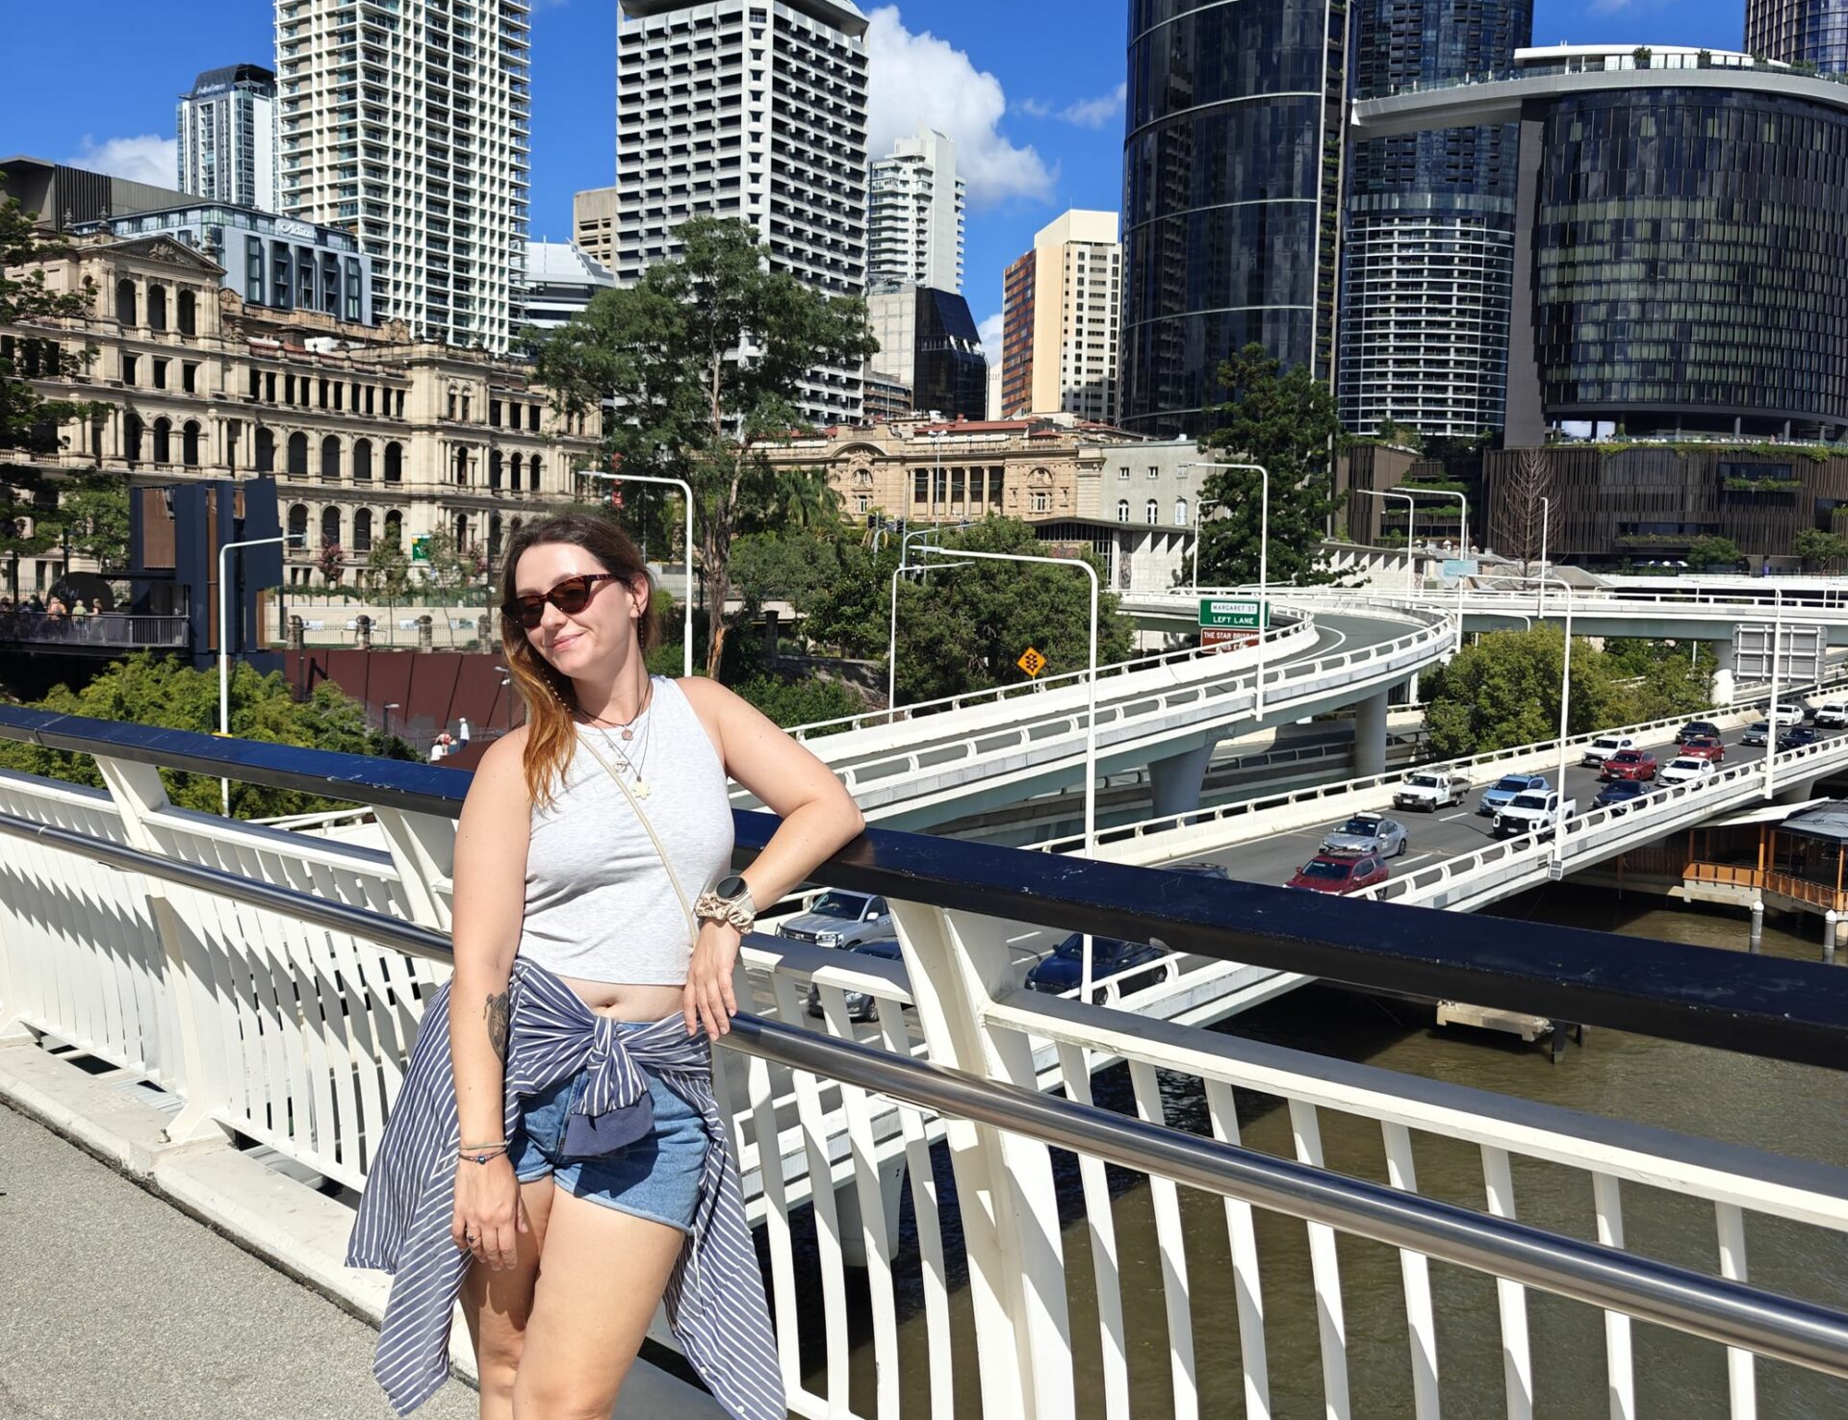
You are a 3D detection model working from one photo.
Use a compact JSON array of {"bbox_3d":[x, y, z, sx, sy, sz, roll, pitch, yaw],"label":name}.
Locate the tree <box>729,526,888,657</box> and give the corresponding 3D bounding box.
[{"bbox_3d":[-7.407,-7.219,105.771,10.442,9.023,10.000,1,3,-4],"label":"tree"}]

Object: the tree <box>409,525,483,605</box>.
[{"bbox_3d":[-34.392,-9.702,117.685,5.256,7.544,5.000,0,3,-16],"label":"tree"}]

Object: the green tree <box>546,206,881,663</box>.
[{"bbox_3d":[-12.791,-14.700,95.335,19.382,27.890,17.000,1,3,-8],"label":"green tree"}]

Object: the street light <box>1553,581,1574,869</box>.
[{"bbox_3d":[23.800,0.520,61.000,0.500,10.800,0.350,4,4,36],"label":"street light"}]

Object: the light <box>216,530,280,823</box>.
[{"bbox_3d":[-20.378,-0.311,50.124,3.600,9.950,0.350,4,4,33],"label":"light"}]

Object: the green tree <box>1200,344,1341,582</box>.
[{"bbox_3d":[28.938,-17.786,137.171,12.398,25.265,12.500,2,3,12],"label":"green tree"}]

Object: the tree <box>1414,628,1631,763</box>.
[{"bbox_3d":[39.567,-0.766,108.078,13.965,9.505,12.500,3,3,20],"label":"tree"}]

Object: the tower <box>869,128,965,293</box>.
[{"bbox_3d":[-0.876,-88.320,448.704,20.000,135.199,27.000,-2,4,-42],"label":"tower"}]

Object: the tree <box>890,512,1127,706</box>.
[{"bbox_3d":[5.114,-5.661,96.828,14.451,11.724,13.000,2,3,3],"label":"tree"}]

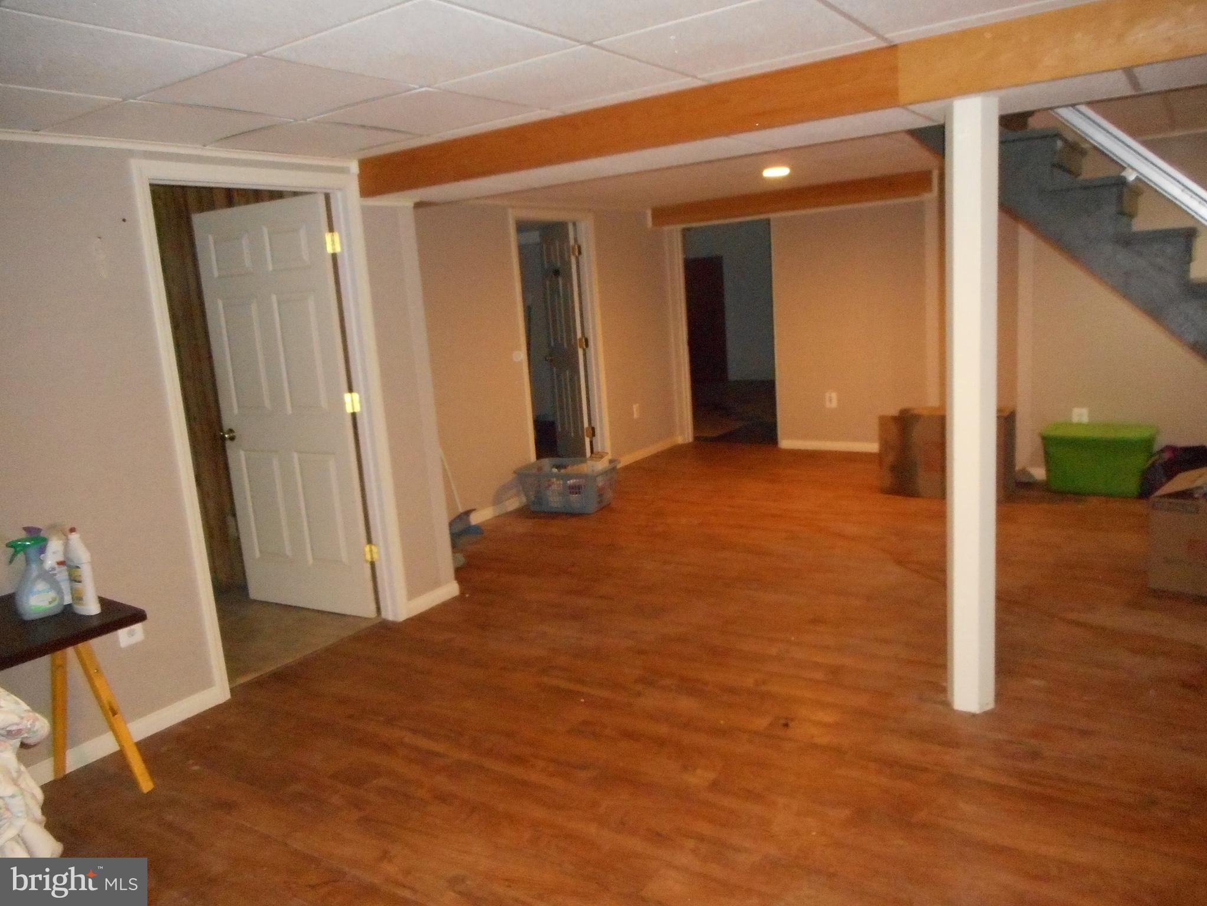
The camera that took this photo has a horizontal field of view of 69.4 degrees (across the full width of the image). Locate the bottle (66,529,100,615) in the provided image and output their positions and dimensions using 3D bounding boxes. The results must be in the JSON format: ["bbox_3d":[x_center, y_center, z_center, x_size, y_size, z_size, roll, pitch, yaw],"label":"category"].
[{"bbox_3d":[-1.584,0.353,2.628,0.090,0.270,0.068,-2,11,12],"label":"bottle"}]

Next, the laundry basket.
[{"bbox_3d":[-0.238,0.240,6.203,0.630,0.280,0.450,1,12,27],"label":"laundry basket"}]

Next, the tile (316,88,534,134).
[{"bbox_3d":[-0.634,-1.201,3.095,0.605,0.020,0.605,3,13,34],"label":"tile"}]

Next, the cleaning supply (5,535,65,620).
[{"bbox_3d":[-1.731,0.376,2.651,0.135,0.240,0.075,-11,13,-32],"label":"cleaning supply"}]

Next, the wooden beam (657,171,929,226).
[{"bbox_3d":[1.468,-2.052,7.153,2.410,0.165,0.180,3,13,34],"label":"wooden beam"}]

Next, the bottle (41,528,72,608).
[{"bbox_3d":[-1.682,0.344,2.711,0.105,0.255,0.070,-15,15,-43],"label":"bottle"}]

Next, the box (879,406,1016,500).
[{"bbox_3d":[2.269,-0.006,5.777,0.775,0.545,0.340,3,13,34],"label":"box"}]

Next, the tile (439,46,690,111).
[{"bbox_3d":[-0.130,-1.173,2.753,0.605,0.020,0.605,3,13,34],"label":"tile"}]

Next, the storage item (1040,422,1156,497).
[{"bbox_3d":[3.246,0.047,5.733,0.620,0.400,0.410,3,13,34],"label":"storage item"}]

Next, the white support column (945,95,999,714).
[{"bbox_3d":[1.221,-0.105,2.884,0.155,2.000,0.155,3,13,34],"label":"white support column"}]

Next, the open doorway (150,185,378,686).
[{"bbox_3d":[-1.401,-0.084,3.803,0.140,2.055,0.920,3,13,34],"label":"open doorway"}]

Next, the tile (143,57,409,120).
[{"bbox_3d":[-0.975,-1.095,2.634,0.610,0.018,0.595,3,13,34],"label":"tile"}]

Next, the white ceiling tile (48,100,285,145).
[{"bbox_3d":[-1.472,-1.125,2.974,0.575,0.018,0.595,3,13,34],"label":"white ceiling tile"}]

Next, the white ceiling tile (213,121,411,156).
[{"bbox_3d":[-1.126,-1.228,3.429,0.585,0.020,0.605,3,13,34],"label":"white ceiling tile"}]

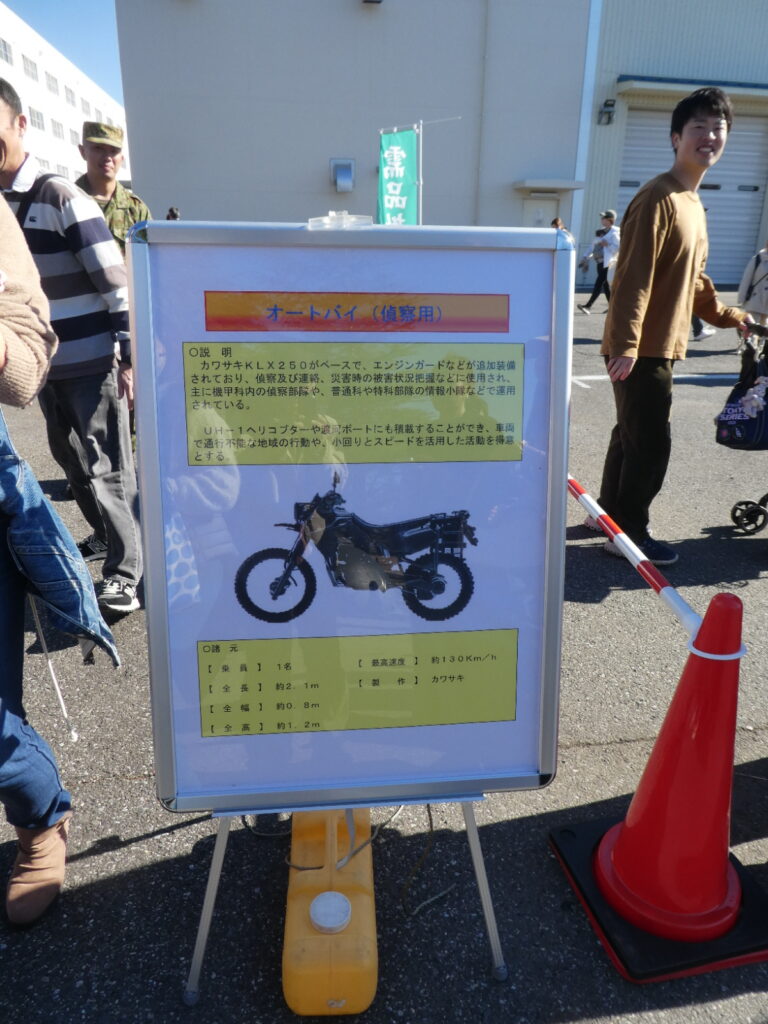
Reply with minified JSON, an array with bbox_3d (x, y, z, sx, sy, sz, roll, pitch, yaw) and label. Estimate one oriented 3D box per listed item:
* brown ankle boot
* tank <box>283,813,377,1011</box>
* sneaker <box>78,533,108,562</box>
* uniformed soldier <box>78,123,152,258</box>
[{"bbox_3d":[-0.711,0.684,1.462,0.095,0.160,0.250,-4,20,-11],"label":"brown ankle boot"},{"bbox_3d":[-0.104,0.721,1.385,0.157,0.156,0.420,-1,20,-4],"label":"tank"},{"bbox_3d":[-1.236,0.124,3.051,0.290,0.116,0.105,-14,25,-34],"label":"sneaker"},{"bbox_3d":[-1.191,-0.830,3.299,0.500,1.740,0.310,-10,22,-26],"label":"uniformed soldier"}]

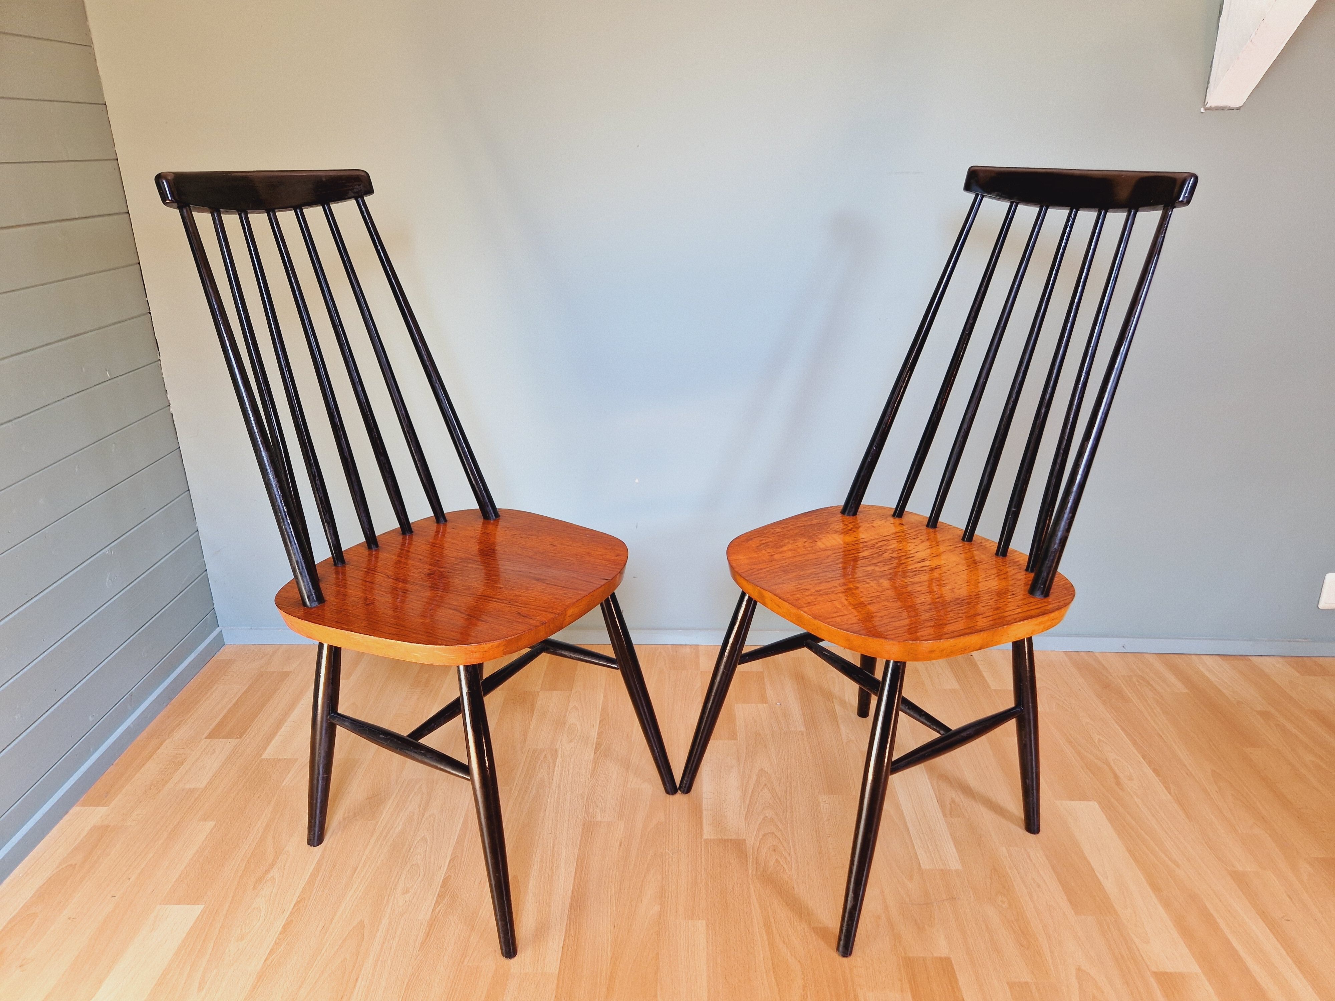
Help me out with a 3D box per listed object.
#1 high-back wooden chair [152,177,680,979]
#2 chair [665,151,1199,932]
[{"bbox_3d":[-0.335,0.043,1.287,0.565,0.975,0.440,13,25,29],"label":"high-back wooden chair"},{"bbox_3d":[0.361,0.038,1.299,0.565,0.975,0.440,-14,25,-31],"label":"chair"}]

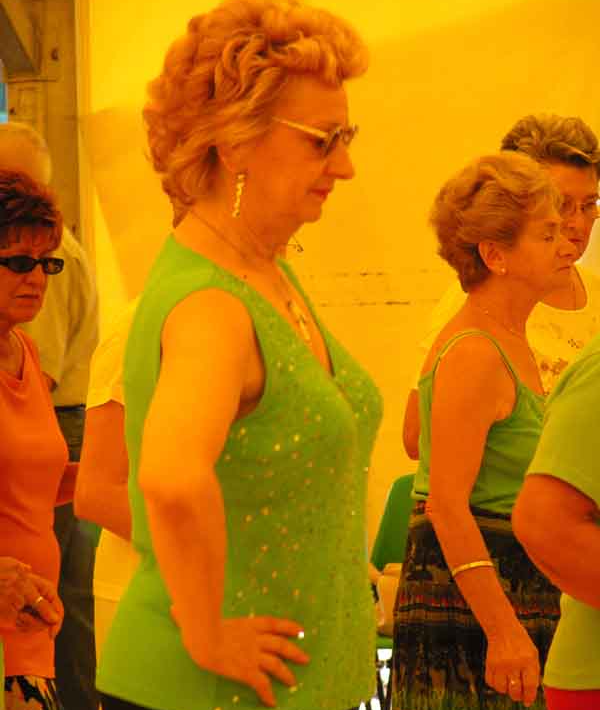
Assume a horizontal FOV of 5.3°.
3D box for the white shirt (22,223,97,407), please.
[{"bbox_3d":[-0.635,-0.103,15.300,0.300,0.500,0.470,0,0,20],"label":"white shirt"}]

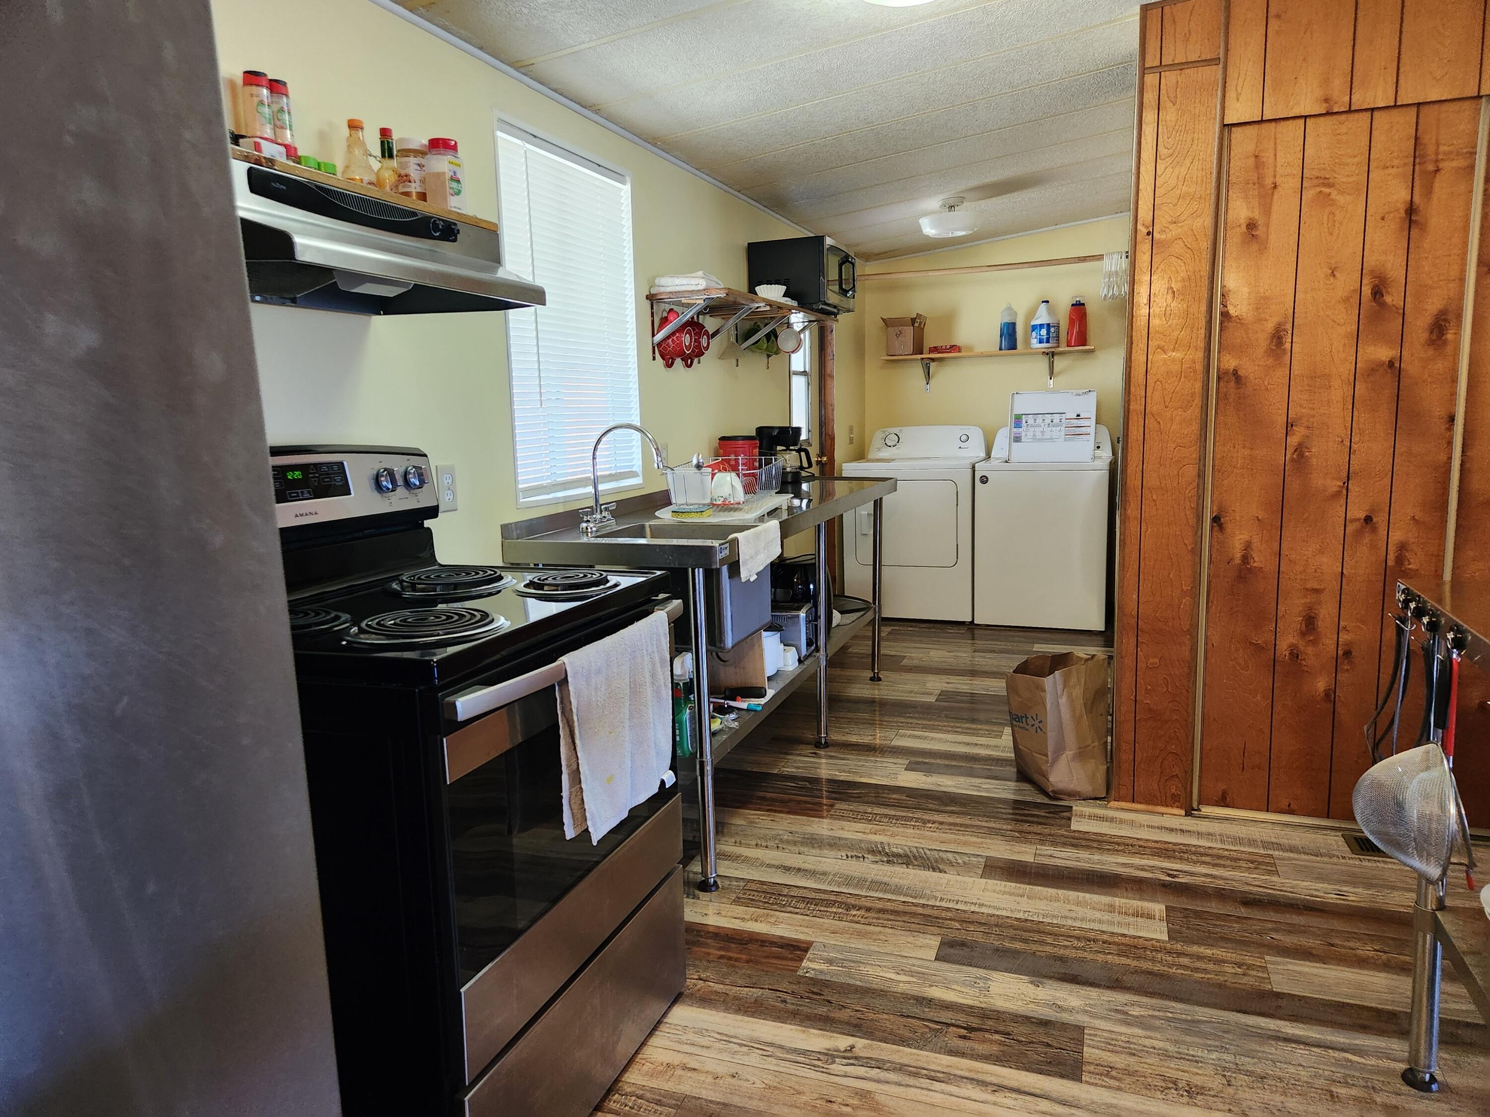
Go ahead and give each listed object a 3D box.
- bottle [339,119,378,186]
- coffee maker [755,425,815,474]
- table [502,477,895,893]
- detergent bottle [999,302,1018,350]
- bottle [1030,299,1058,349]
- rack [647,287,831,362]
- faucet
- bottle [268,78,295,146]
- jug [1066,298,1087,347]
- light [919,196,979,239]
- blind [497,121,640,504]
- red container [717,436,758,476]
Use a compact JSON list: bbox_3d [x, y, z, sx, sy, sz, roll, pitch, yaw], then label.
[{"bbox_3d":[-0.707,-0.725,1.818,0.064,0.157,0.064,1,9,19],"label":"bottle"},{"bbox_3d":[0.173,-0.453,4.331,0.257,0.242,0.178,2,9,20],"label":"coffee maker"},{"bbox_3d":[0.026,0.231,3.553,0.609,0.955,2.128,2,9,20],"label":"table"},{"bbox_3d":[1.581,-1.386,5.930,0.104,0.269,0.094,2,9,20],"label":"detergent bottle"},{"bbox_3d":[1.827,-1.427,6.037,0.165,0.292,0.120,4,10,31],"label":"bottle"},{"bbox_3d":[0.046,-0.898,3.991,0.297,0.223,1.426,2,9,20],"label":"rack"},{"bbox_3d":[-0.343,-0.227,2.787,0.228,0.303,0.178,1,9,19],"label":"faucet"},{"bbox_3d":[-0.791,-0.752,1.685,0.043,0.117,0.043,1,9,19],"label":"bottle"},{"bbox_3d":[2.006,-1.422,5.974,0.118,0.295,0.105,1,9,19],"label":"jug"},{"bbox_3d":[0.988,-1.640,4.785,0.297,0.178,0.297,2,9,20],"label":"light"},{"bbox_3d":[-0.501,-0.696,2.961,0.050,0.990,0.728,2,9,20],"label":"blind"},{"bbox_3d":[-0.020,-0.372,3.903,0.166,0.213,0.166,2,9,20],"label":"red container"}]

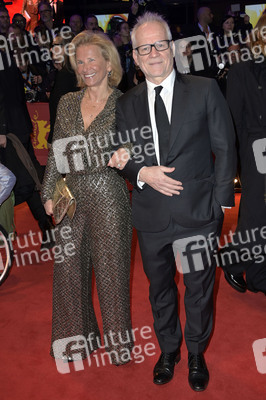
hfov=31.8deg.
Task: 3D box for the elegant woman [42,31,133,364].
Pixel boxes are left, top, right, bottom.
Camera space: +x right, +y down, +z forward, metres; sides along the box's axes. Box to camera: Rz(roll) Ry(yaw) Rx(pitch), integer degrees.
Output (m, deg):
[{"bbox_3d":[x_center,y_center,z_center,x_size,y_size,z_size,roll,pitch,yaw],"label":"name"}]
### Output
[{"bbox_3d":[-0.215,0.047,2.394,0.470,1.720,0.380,1,15,6],"label":"elegant woman"}]

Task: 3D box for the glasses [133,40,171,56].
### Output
[{"bbox_3d":[0.087,-0.630,1.939,0.143,0.043,0.145,-11,16,8],"label":"glasses"}]

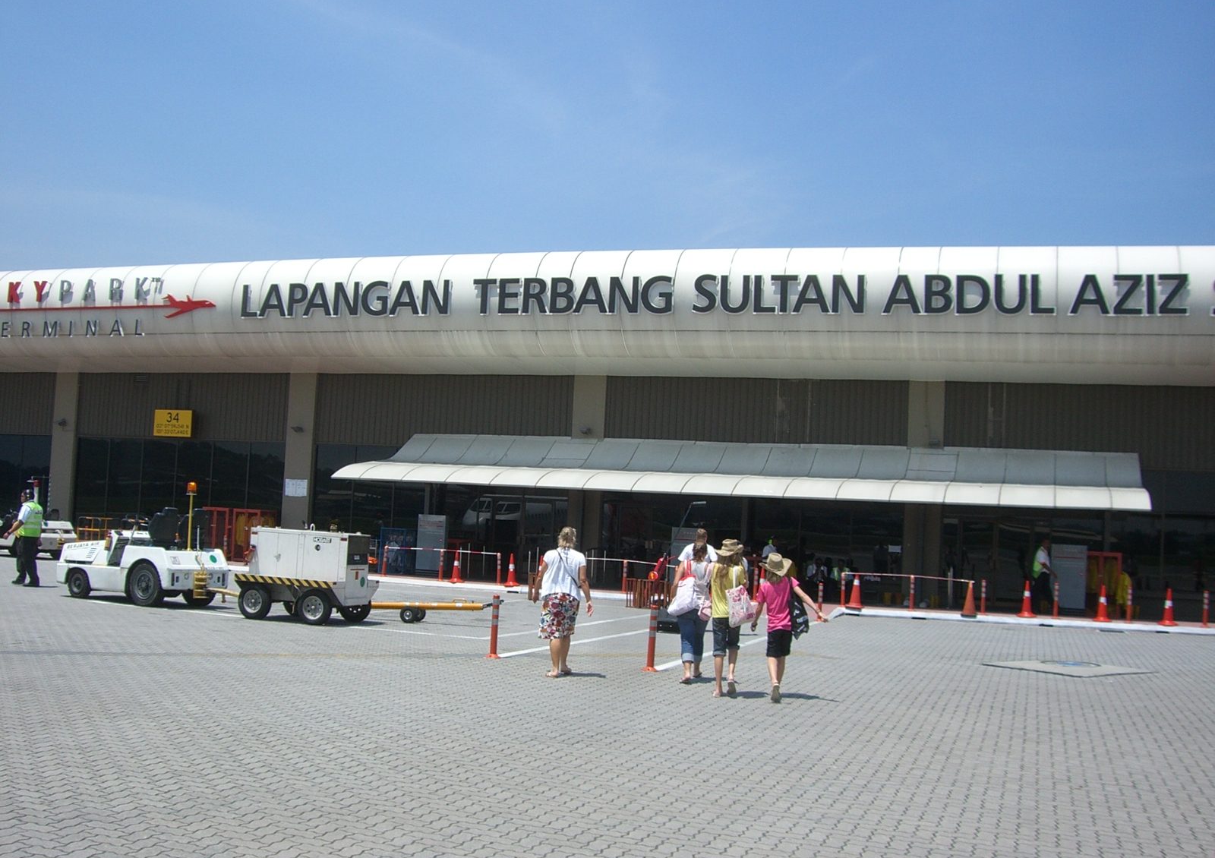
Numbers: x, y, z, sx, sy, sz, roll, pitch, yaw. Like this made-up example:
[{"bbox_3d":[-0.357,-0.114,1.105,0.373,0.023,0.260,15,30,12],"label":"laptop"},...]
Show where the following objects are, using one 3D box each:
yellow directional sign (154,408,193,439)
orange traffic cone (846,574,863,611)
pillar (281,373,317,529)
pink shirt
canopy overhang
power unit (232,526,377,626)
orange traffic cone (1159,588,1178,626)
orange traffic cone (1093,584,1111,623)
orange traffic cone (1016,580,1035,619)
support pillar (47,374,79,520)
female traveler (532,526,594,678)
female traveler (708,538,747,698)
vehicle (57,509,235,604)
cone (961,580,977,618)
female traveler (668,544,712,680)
[{"bbox_3d":[-12.263,-0.140,37.800,1.260,0.770,0.150,1,-4,18],"label":"yellow directional sign"},{"bbox_3d":[4.894,3.241,26.400,0.340,0.750,0.340,1,-4,18],"label":"orange traffic cone"},{"bbox_3d":[-8.362,1.117,36.943,0.820,5.250,0.750,1,-4,18],"label":"pillar"},{"bbox_3d":[1.745,1.789,13.700,0.440,0.550,0.280,2,-4,16],"label":"pink shirt"},{"bbox_3d":[2.634,0.833,29.316,17.067,1.267,3.807,1,-4,18],"label":"canopy overhang"},{"bbox_3d":[-4.469,2.189,20.032,1.720,1.360,1.420,1,-4,18],"label":"power unit"},{"bbox_3d":[10.927,3.488,26.000,0.370,0.750,0.370,1,-4,18],"label":"orange traffic cone"},{"bbox_3d":[9.798,3.467,26.400,0.370,0.750,0.370,1,-4,18],"label":"orange traffic cone"},{"bbox_3d":[8.443,3.436,26.900,0.370,0.750,0.370,1,-4,18],"label":"orange traffic cone"},{"bbox_3d":[-15.887,0.967,39.458,0.820,5.200,0.750,1,-4,18],"label":"support pillar"},{"bbox_3d":[-0.492,1.904,14.700,0.630,1.620,0.420,2,-4,9],"label":"female traveler"},{"bbox_3d":[1.266,1.970,14.099,0.420,1.619,0.400,2,-4,16],"label":"female traveler"},{"bbox_3d":[-7.763,2.093,22.296,2.920,1.560,1.320,0,-4,34],"label":"vehicle"},{"bbox_3d":[6.987,3.296,25.800,0.330,0.750,0.330,1,-4,18],"label":"cone"},{"bbox_3d":[0.942,2.052,15.046,0.460,1.542,0.400,2,-4,16],"label":"female traveler"}]

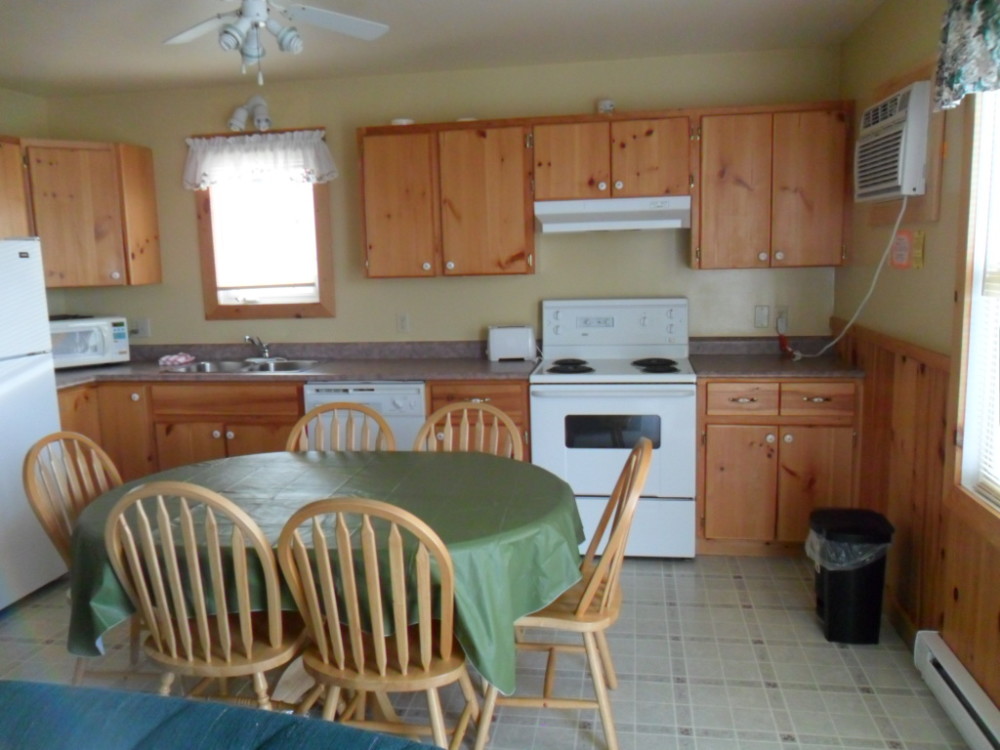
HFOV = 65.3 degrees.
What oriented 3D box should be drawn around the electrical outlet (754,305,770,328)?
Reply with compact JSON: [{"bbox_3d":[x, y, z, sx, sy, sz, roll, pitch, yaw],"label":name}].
[{"bbox_3d":[1.405,-0.310,4.176,0.077,0.121,0.012,0,9,10],"label":"electrical outlet"}]

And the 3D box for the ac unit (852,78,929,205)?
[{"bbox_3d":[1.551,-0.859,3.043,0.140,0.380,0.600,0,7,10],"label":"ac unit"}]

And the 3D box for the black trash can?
[{"bbox_3d":[1.321,0.763,2.967,0.260,0.455,0.270,0,9,10],"label":"black trash can"}]

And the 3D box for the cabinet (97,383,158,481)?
[{"bbox_3d":[-1.954,0.430,4.532,0.325,0.870,0.605,0,7,10],"label":"cabinet"}]

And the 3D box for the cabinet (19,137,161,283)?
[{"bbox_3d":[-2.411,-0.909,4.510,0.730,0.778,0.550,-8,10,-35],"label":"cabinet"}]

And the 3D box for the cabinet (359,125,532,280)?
[{"bbox_3d":[-0.251,-0.924,4.192,0.920,0.775,0.335,0,7,10],"label":"cabinet"}]

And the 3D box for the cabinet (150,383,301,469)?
[{"bbox_3d":[-1.373,0.427,4.429,0.865,0.870,0.605,0,7,10],"label":"cabinet"}]

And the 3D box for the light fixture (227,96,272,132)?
[{"bbox_3d":[-1.430,-1.481,4.428,0.240,0.190,0.145,0,7,10],"label":"light fixture"}]

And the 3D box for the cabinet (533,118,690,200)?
[{"bbox_3d":[0.578,-1.105,4.033,0.776,0.395,0.326,0,9,10],"label":"cabinet"}]

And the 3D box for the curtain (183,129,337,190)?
[{"bbox_3d":[-1.400,-1.239,4.477,0.930,0.295,0.090,0,7,10],"label":"curtain"}]

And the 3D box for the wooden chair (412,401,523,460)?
[{"bbox_3d":[-0.164,0.573,2.878,0.460,0.900,0.500,0,7,10],"label":"wooden chair"}]

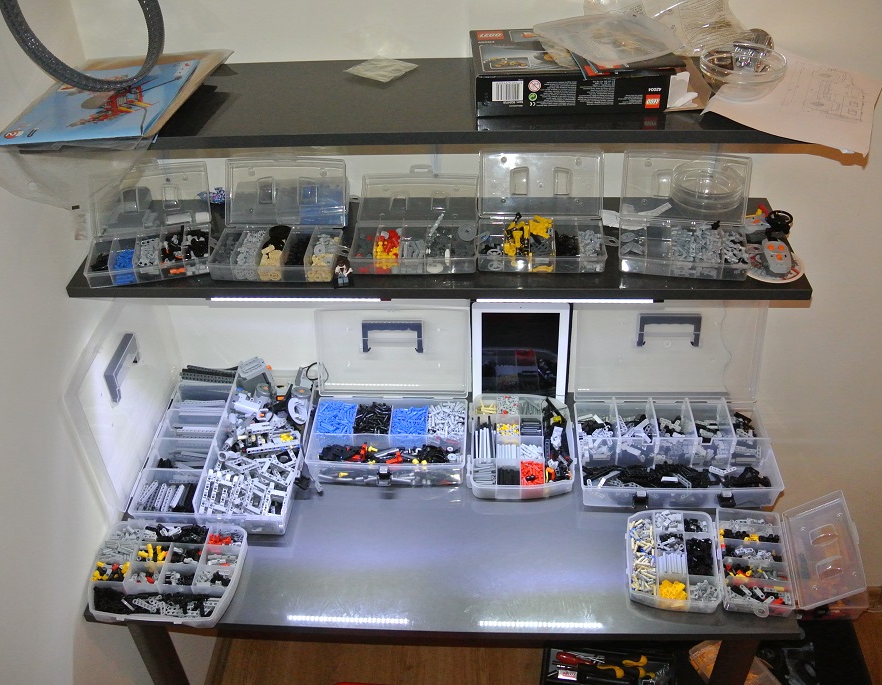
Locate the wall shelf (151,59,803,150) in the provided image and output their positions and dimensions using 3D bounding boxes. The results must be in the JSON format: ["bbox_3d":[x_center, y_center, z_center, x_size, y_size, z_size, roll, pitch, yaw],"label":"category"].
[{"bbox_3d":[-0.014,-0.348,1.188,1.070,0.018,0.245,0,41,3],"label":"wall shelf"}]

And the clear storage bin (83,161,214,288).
[{"bbox_3d":[-0.460,-0.193,1.293,0.186,0.128,0.160,-8,41,-6],"label":"clear storage bin"}]

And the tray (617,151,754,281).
[{"bbox_3d":[0.372,-0.198,1.262,0.192,0.126,0.165,4,41,7],"label":"tray"}]

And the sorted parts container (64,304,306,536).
[{"bbox_3d":[-0.425,0.102,1.509,0.310,0.345,0.360,0,41,3],"label":"sorted parts container"}]

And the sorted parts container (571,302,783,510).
[{"bbox_3d":[0.431,0.115,1.510,0.355,0.272,0.268,0,41,3],"label":"sorted parts container"}]

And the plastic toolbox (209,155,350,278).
[{"bbox_3d":[-0.251,-0.193,1.284,0.194,0.128,0.165,2,41,5],"label":"plastic toolbox"}]

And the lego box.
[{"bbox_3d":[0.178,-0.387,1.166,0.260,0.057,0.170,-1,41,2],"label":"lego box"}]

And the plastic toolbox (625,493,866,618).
[{"bbox_3d":[0.489,0.346,1.376,0.360,0.095,0.200,4,41,7],"label":"plastic toolbox"}]

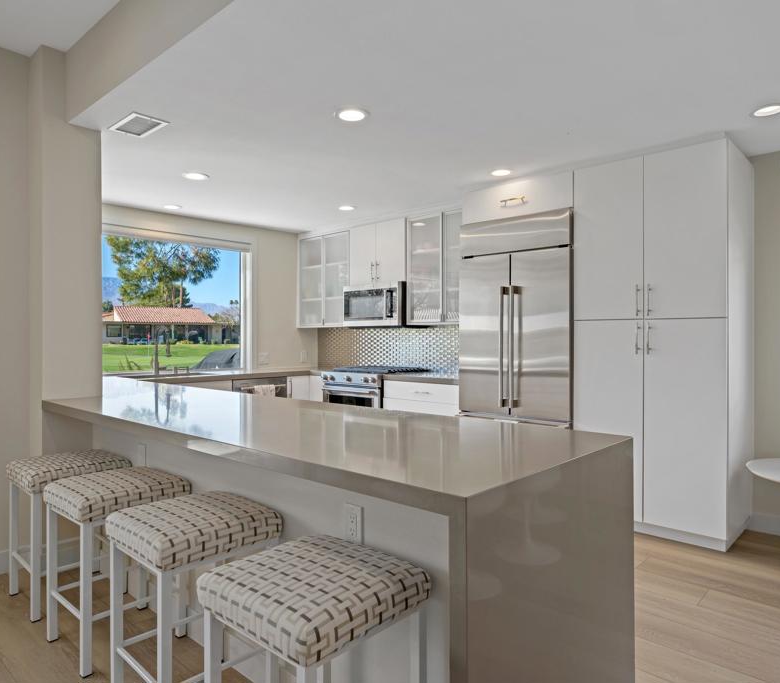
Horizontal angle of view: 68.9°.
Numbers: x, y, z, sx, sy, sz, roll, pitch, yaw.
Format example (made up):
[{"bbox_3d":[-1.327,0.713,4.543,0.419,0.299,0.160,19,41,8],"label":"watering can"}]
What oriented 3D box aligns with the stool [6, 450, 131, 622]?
[{"bbox_3d":[-1.548,0.890,2.733,0.415,0.645,0.425,0,0,43],"label":"stool"}]

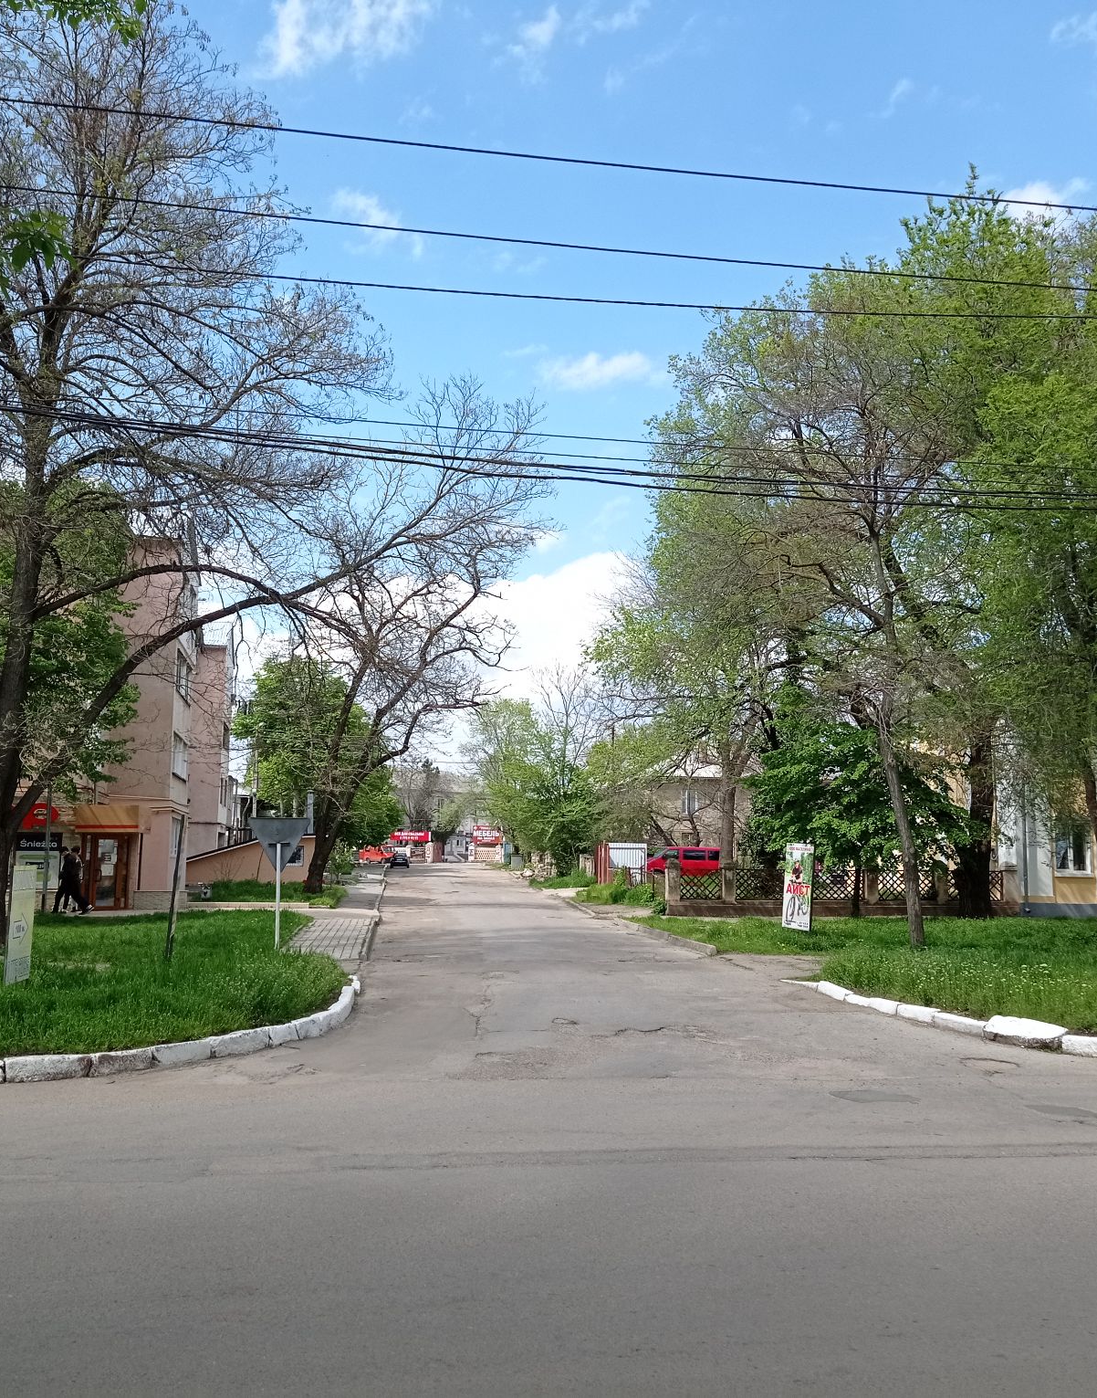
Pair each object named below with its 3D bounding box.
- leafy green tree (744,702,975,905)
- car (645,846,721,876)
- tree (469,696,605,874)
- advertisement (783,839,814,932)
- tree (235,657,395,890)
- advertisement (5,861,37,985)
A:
[{"bbox_3d":[7.595,2.627,36.963,5.659,5.135,5.200,0,-6,0],"label":"leafy green tree"},{"bbox_3d":[7.867,9.241,84.306,4.750,1.930,1.850,1,-6,-8],"label":"car"},{"bbox_3d":[-0.734,5.427,94.925,8.544,11.278,8.200,0,-6,0],"label":"tree"},{"bbox_3d":[4.842,3.639,29.199,0.060,1.653,0.800,4,-6,-28],"label":"advertisement"},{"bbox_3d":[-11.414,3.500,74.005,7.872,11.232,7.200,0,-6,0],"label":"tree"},{"bbox_3d":[-5.895,2.512,16.864,0.060,1.299,0.700,0,-6,3],"label":"advertisement"}]

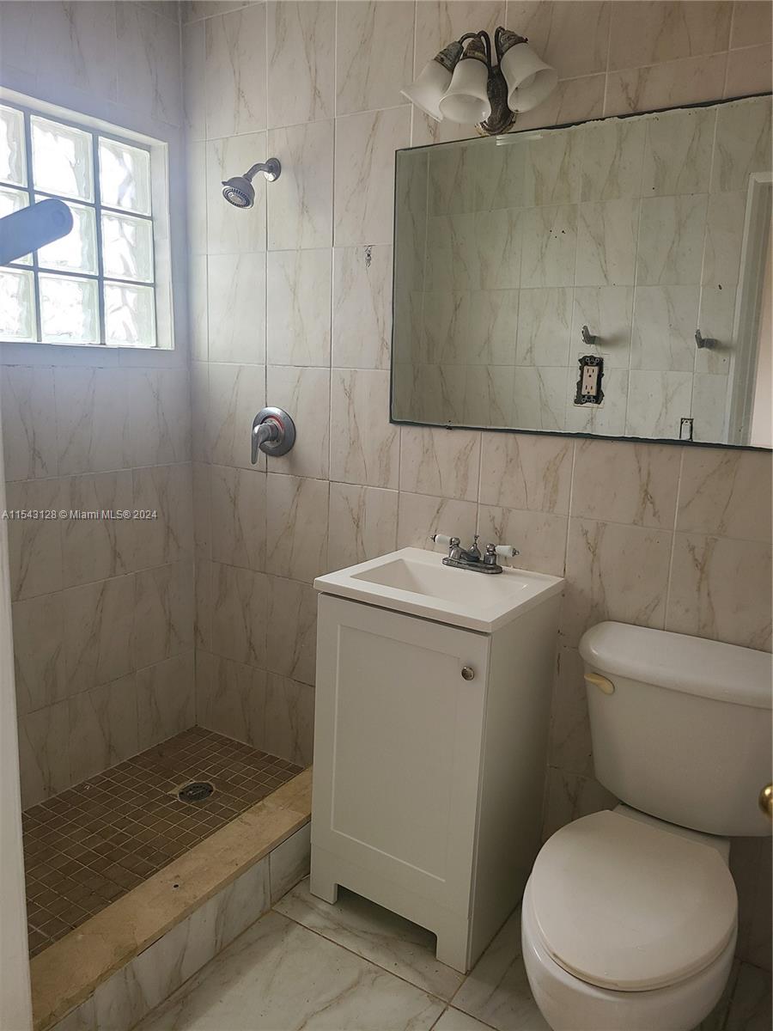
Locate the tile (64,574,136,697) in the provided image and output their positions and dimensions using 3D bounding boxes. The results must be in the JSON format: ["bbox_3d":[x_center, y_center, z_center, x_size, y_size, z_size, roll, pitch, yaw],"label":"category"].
[{"bbox_3d":[-0.892,0.371,2.431,0.009,0.340,0.249,9,14,33],"label":"tile"}]

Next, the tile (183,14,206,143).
[{"bbox_3d":[-0.588,-1.333,2.392,0.088,0.336,0.010,9,14,32],"label":"tile"}]

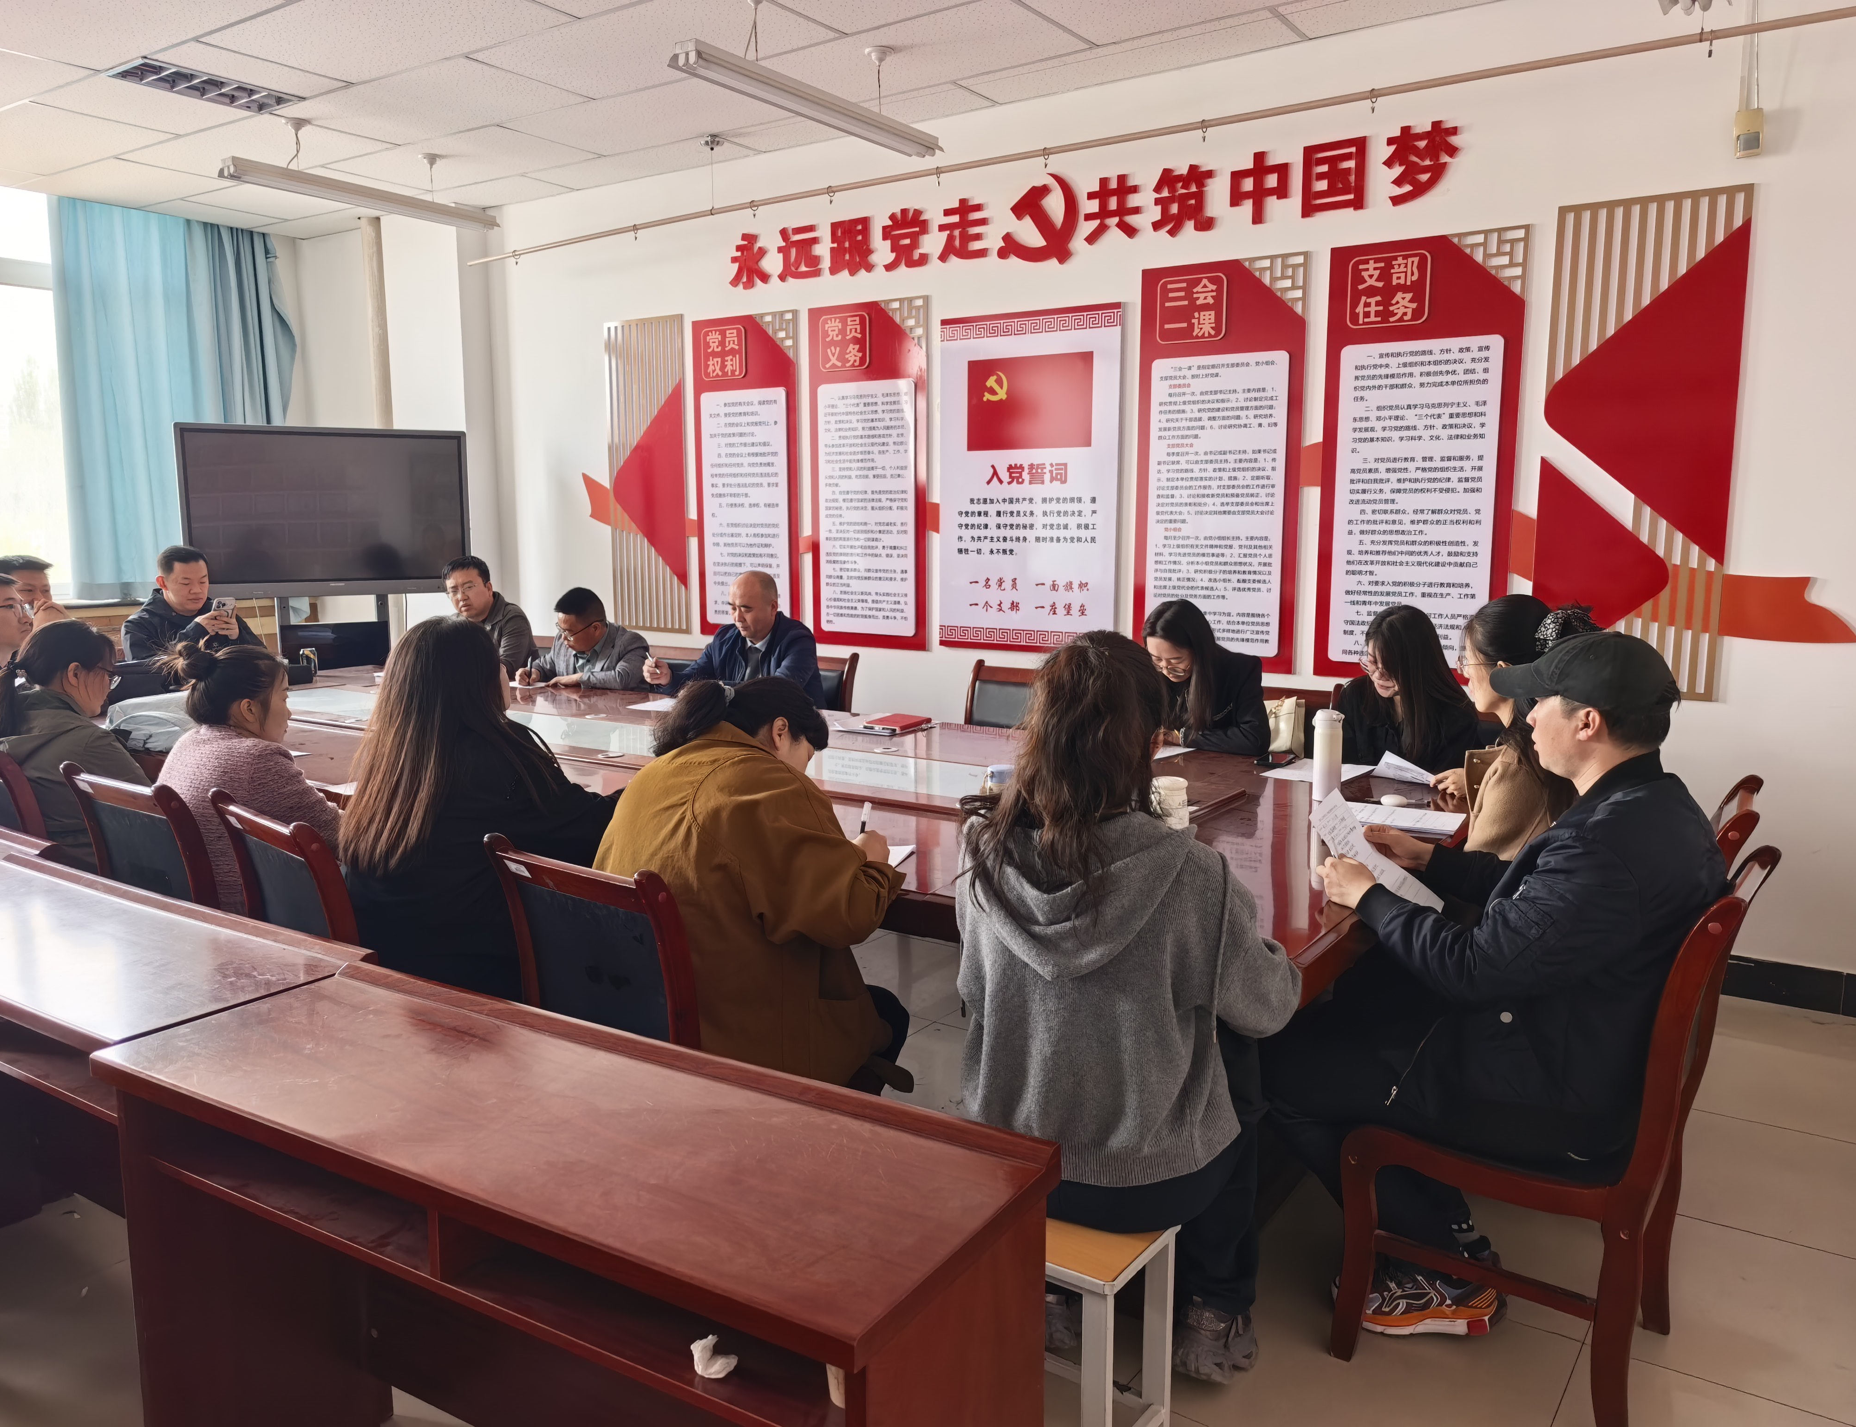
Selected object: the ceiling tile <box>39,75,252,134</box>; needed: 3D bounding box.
[{"bbox_3d":[-3.063,-2.380,5.162,0.595,0.020,0.595,6,10,33],"label":"ceiling tile"}]

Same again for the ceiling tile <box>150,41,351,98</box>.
[{"bbox_3d":[-2.416,-2.308,4.723,0.309,0.018,0.574,6,11,34],"label":"ceiling tile"}]

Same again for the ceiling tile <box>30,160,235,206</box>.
[{"bbox_3d":[-3.850,-2.561,6.391,0.964,0.018,0.599,6,11,34],"label":"ceiling tile"}]

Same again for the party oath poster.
[{"bbox_3d":[0.400,-0.915,5.277,0.816,1.341,0.025,6,11,34],"label":"party oath poster"}]

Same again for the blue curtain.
[{"bbox_3d":[-4.042,-1.655,7.152,0.130,1.980,1.260,6,10,33],"label":"blue curtain"}]

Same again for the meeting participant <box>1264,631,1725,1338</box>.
[{"bbox_3d":[0.993,0.506,2.324,0.700,1.315,0.560,6,11,34],"label":"meeting participant"}]

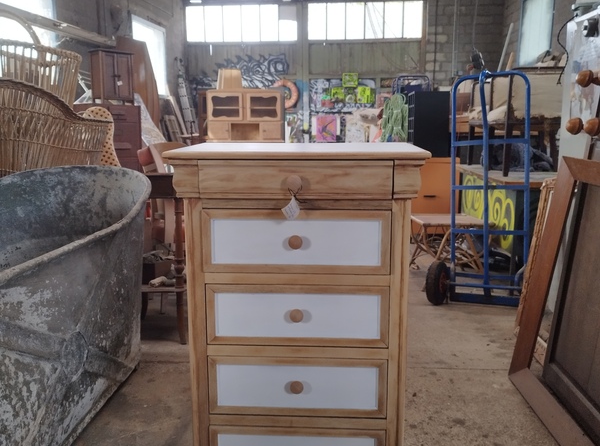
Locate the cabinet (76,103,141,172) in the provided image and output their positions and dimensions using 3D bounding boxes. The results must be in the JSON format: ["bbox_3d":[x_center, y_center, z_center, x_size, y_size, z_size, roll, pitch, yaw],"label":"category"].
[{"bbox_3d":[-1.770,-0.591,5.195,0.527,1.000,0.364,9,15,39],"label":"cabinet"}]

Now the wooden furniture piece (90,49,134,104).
[{"bbox_3d":[-1.684,-1.295,4.981,0.205,0.465,0.331,11,16,43],"label":"wooden furniture piece"}]

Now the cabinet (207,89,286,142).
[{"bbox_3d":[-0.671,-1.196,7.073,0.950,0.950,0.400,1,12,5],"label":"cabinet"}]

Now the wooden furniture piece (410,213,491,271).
[{"bbox_3d":[1.084,0.154,4.078,0.470,0.362,0.420,-1,12,-4],"label":"wooden furniture piece"}]

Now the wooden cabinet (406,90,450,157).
[{"bbox_3d":[1.176,-0.899,5.072,0.309,0.566,0.500,1,12,5],"label":"wooden cabinet"}]

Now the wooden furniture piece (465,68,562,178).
[{"bbox_3d":[1.539,-0.709,3.918,0.420,0.670,0.870,1,12,4],"label":"wooden furniture piece"}]

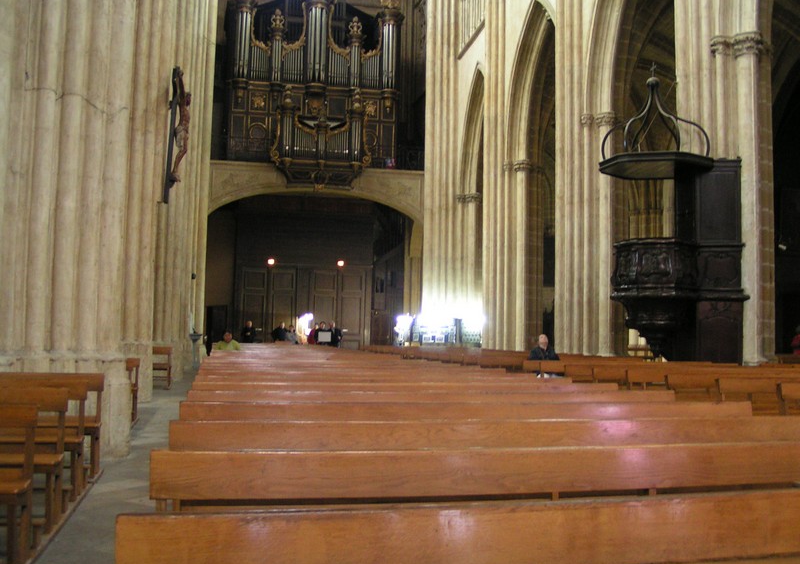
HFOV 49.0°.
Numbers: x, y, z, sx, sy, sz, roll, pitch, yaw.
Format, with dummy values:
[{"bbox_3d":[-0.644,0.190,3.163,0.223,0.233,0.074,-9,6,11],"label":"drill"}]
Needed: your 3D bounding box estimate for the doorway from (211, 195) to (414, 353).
[{"bbox_3d":[-3.753,-0.120,37.372,8.805,7.311,1.000,2,-4,-11],"label":"doorway"}]

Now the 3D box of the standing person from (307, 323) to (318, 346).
[{"bbox_3d":[-3.068,2.278,30.948,0.500,1.680,0.320,2,-4,-11],"label":"standing person"}]

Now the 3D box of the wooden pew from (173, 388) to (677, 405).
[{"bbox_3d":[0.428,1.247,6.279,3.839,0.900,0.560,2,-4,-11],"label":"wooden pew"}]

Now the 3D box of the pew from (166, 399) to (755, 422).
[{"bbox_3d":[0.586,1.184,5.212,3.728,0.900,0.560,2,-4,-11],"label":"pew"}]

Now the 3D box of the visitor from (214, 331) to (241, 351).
[{"bbox_3d":[-3.887,1.755,19.812,0.540,1.330,0.750,2,-4,-11],"label":"visitor"}]

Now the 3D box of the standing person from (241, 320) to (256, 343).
[{"bbox_3d":[-5.363,2.235,30.947,0.520,1.720,0.330,2,-4,-11],"label":"standing person"}]

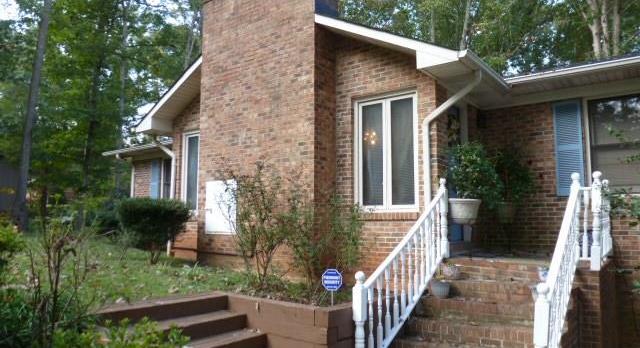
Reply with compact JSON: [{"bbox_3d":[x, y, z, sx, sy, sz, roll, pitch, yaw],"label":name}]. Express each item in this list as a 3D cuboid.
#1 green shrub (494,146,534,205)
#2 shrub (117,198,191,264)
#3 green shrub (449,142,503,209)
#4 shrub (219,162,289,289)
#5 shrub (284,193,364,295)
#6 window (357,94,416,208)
[{"bbox_3d":[2.741,0.021,6.350,0.620,0.800,0.620,-4,-7,37],"label":"green shrub"},{"bbox_3d":[-2.739,0.946,7.300,1.200,1.100,1.200,-4,-7,37],"label":"shrub"},{"bbox_3d":[1.945,0.019,5.550,0.670,0.820,0.670,-4,-7,37],"label":"green shrub"},{"bbox_3d":[-0.742,0.575,4.950,0.800,1.410,0.780,0,-6,0],"label":"shrub"},{"bbox_3d":[0.051,0.783,5.000,0.900,1.150,0.850,-4,-7,37],"label":"shrub"},{"bbox_3d":[0.918,-0.298,6.256,0.970,1.630,0.120,-4,-7,37],"label":"window"}]

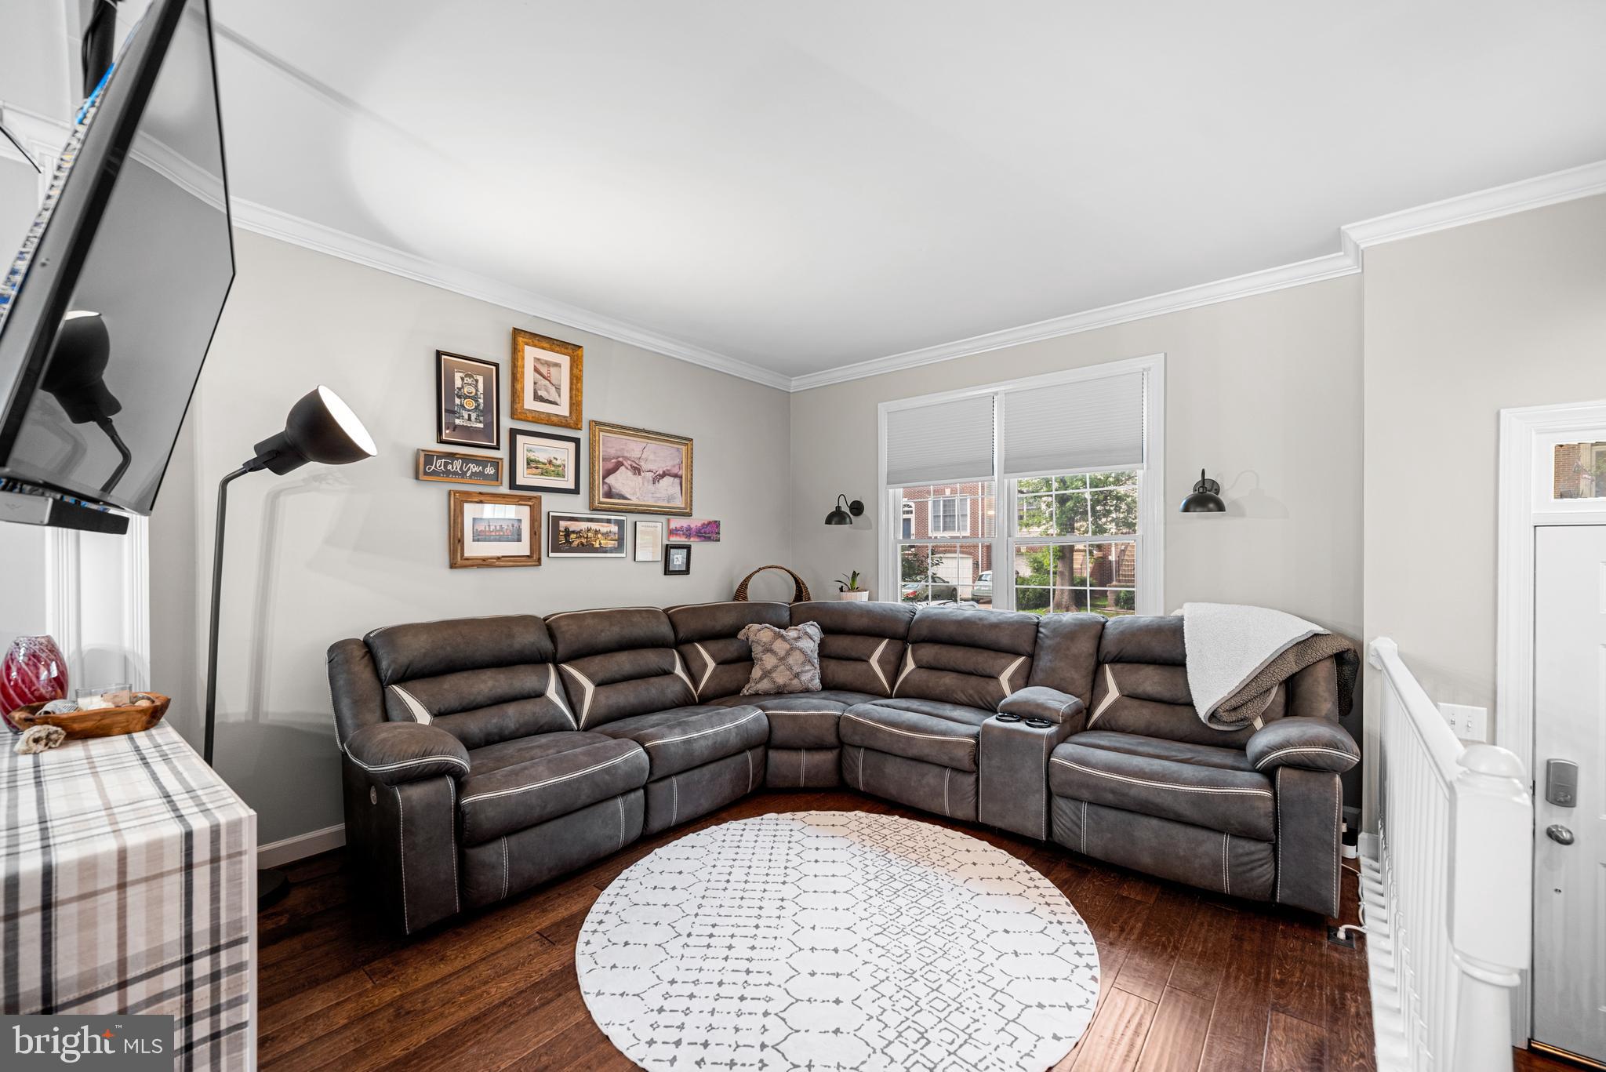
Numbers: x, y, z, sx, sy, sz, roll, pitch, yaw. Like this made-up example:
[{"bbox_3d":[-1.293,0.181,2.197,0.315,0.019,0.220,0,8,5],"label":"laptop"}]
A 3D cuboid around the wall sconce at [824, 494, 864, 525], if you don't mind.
[{"bbox_3d":[0.313,-0.195,4.683,0.200,0.235,0.300,-1,-2,40],"label":"wall sconce"}]

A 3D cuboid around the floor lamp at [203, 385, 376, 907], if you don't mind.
[{"bbox_3d":[-2.021,0.397,2.436,0.578,1.978,0.319,0,-1,-15],"label":"floor lamp"}]

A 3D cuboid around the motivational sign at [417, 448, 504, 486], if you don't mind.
[{"bbox_3d":[-1.749,-0.342,3.205,0.045,0.144,0.397,0,-1,41],"label":"motivational sign"}]

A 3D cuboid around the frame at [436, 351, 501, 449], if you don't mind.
[{"bbox_3d":[-1.732,-0.694,3.242,0.022,0.465,0.308,-1,-2,40],"label":"frame"}]

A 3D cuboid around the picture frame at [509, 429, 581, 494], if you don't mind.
[{"bbox_3d":[-1.462,-0.412,3.555,0.022,0.330,0.413,0,-1,41],"label":"picture frame"}]

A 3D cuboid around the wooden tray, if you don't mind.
[{"bbox_3d":[-2.388,0.618,2.104,0.368,0.080,0.220,1,-1,-38],"label":"wooden tray"}]

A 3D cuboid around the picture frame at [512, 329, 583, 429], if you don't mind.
[{"bbox_3d":[-1.454,-0.878,3.562,0.030,0.499,0.418,0,-1,41],"label":"picture frame"}]

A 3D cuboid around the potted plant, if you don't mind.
[{"bbox_3d":[0.383,0.405,4.611,0.230,0.300,0.210,-1,-2,40],"label":"potted plant"}]

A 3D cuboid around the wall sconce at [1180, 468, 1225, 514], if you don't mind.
[{"bbox_3d":[2.069,-0.233,3.222,0.200,0.235,0.300,-1,-2,40],"label":"wall sconce"}]

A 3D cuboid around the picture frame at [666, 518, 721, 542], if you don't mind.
[{"bbox_3d":[-0.756,-0.036,4.395,0.030,0.154,0.470,-1,-2,40],"label":"picture frame"}]

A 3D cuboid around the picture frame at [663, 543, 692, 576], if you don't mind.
[{"bbox_3d":[-0.852,0.165,4.261,0.025,0.207,0.208,0,-1,41],"label":"picture frame"}]

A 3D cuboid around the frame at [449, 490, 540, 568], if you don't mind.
[{"bbox_3d":[-1.635,-0.029,3.346,0.025,0.393,0.478,0,-1,41],"label":"frame"}]

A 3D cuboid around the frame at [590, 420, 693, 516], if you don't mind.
[{"bbox_3d":[-1.024,-0.416,4.072,0.040,0.544,0.799,-1,-2,40],"label":"frame"}]

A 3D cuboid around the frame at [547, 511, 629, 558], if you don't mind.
[{"bbox_3d":[-1.287,0.000,3.763,0.022,0.265,0.525,-1,-2,40],"label":"frame"}]

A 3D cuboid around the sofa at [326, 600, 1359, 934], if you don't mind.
[{"bbox_3d":[0.227,0.905,2.795,3.451,0.988,3.151,-1,-2,40],"label":"sofa"}]

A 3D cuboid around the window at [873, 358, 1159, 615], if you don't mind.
[{"bbox_3d":[1.285,0.043,4.011,1.850,2.047,0.100,0,-1,41],"label":"window"}]

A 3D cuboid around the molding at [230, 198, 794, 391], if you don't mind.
[{"bbox_3d":[-1.236,-1.276,3.789,0.070,0.090,3.600,0,-1,41],"label":"molding"}]

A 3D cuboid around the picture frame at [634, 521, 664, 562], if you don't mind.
[{"bbox_3d":[-1.008,0.040,4.087,0.015,0.256,0.204,0,-1,41],"label":"picture frame"}]

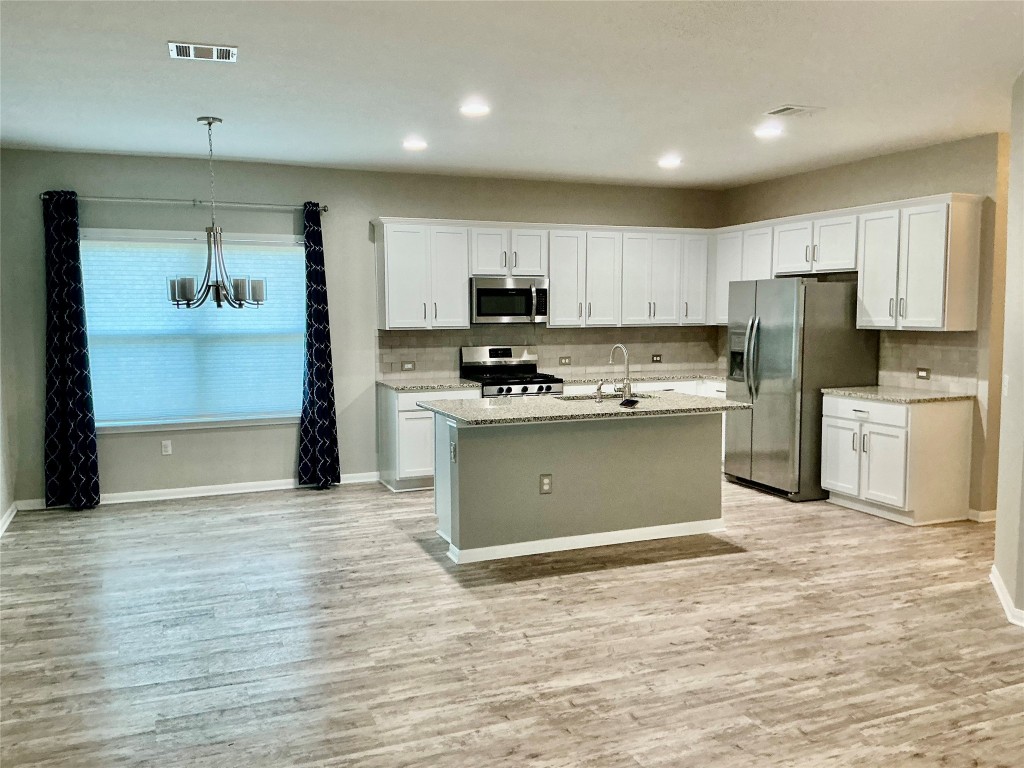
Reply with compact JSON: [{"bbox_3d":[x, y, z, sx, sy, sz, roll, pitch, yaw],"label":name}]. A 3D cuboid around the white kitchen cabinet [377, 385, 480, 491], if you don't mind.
[{"bbox_3d":[-0.733,0.447,7.409,0.772,0.907,0.645,-2,5,-22],"label":"white kitchen cabinet"}]

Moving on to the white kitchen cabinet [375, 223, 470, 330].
[{"bbox_3d":[-0.774,-0.945,7.290,0.755,0.917,0.325,-2,5,-22],"label":"white kitchen cabinet"}]

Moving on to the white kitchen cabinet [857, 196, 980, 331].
[{"bbox_3d":[3.014,-0.871,6.185,0.335,0.932,0.798,-2,5,-22],"label":"white kitchen cabinet"}]

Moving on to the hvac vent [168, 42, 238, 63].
[{"bbox_3d":[-1.458,-1.568,3.918,0.307,0.025,0.225,-2,5,-22],"label":"hvac vent"}]

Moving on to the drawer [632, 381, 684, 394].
[{"bbox_3d":[1.388,0.030,8.170,0.645,0.150,0.500,-2,5,-22],"label":"drawer"}]

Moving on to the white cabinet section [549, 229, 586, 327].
[{"bbox_3d":[0.459,-0.995,7.911,0.390,0.903,0.335,-3,6,-22],"label":"white cabinet section"}]

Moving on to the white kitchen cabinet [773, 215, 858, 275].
[{"bbox_3d":[2.669,-1.165,6.998,0.335,0.455,1.000,-2,5,-22],"label":"white kitchen cabinet"}]

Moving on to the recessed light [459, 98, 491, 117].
[{"bbox_3d":[-0.225,-1.663,5.048,0.180,0.020,0.180,-2,5,-22],"label":"recessed light"}]

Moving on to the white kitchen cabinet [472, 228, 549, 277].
[{"bbox_3d":[-0.081,-1.202,7.699,0.762,0.439,0.335,-2,5,-22],"label":"white kitchen cabinet"}]

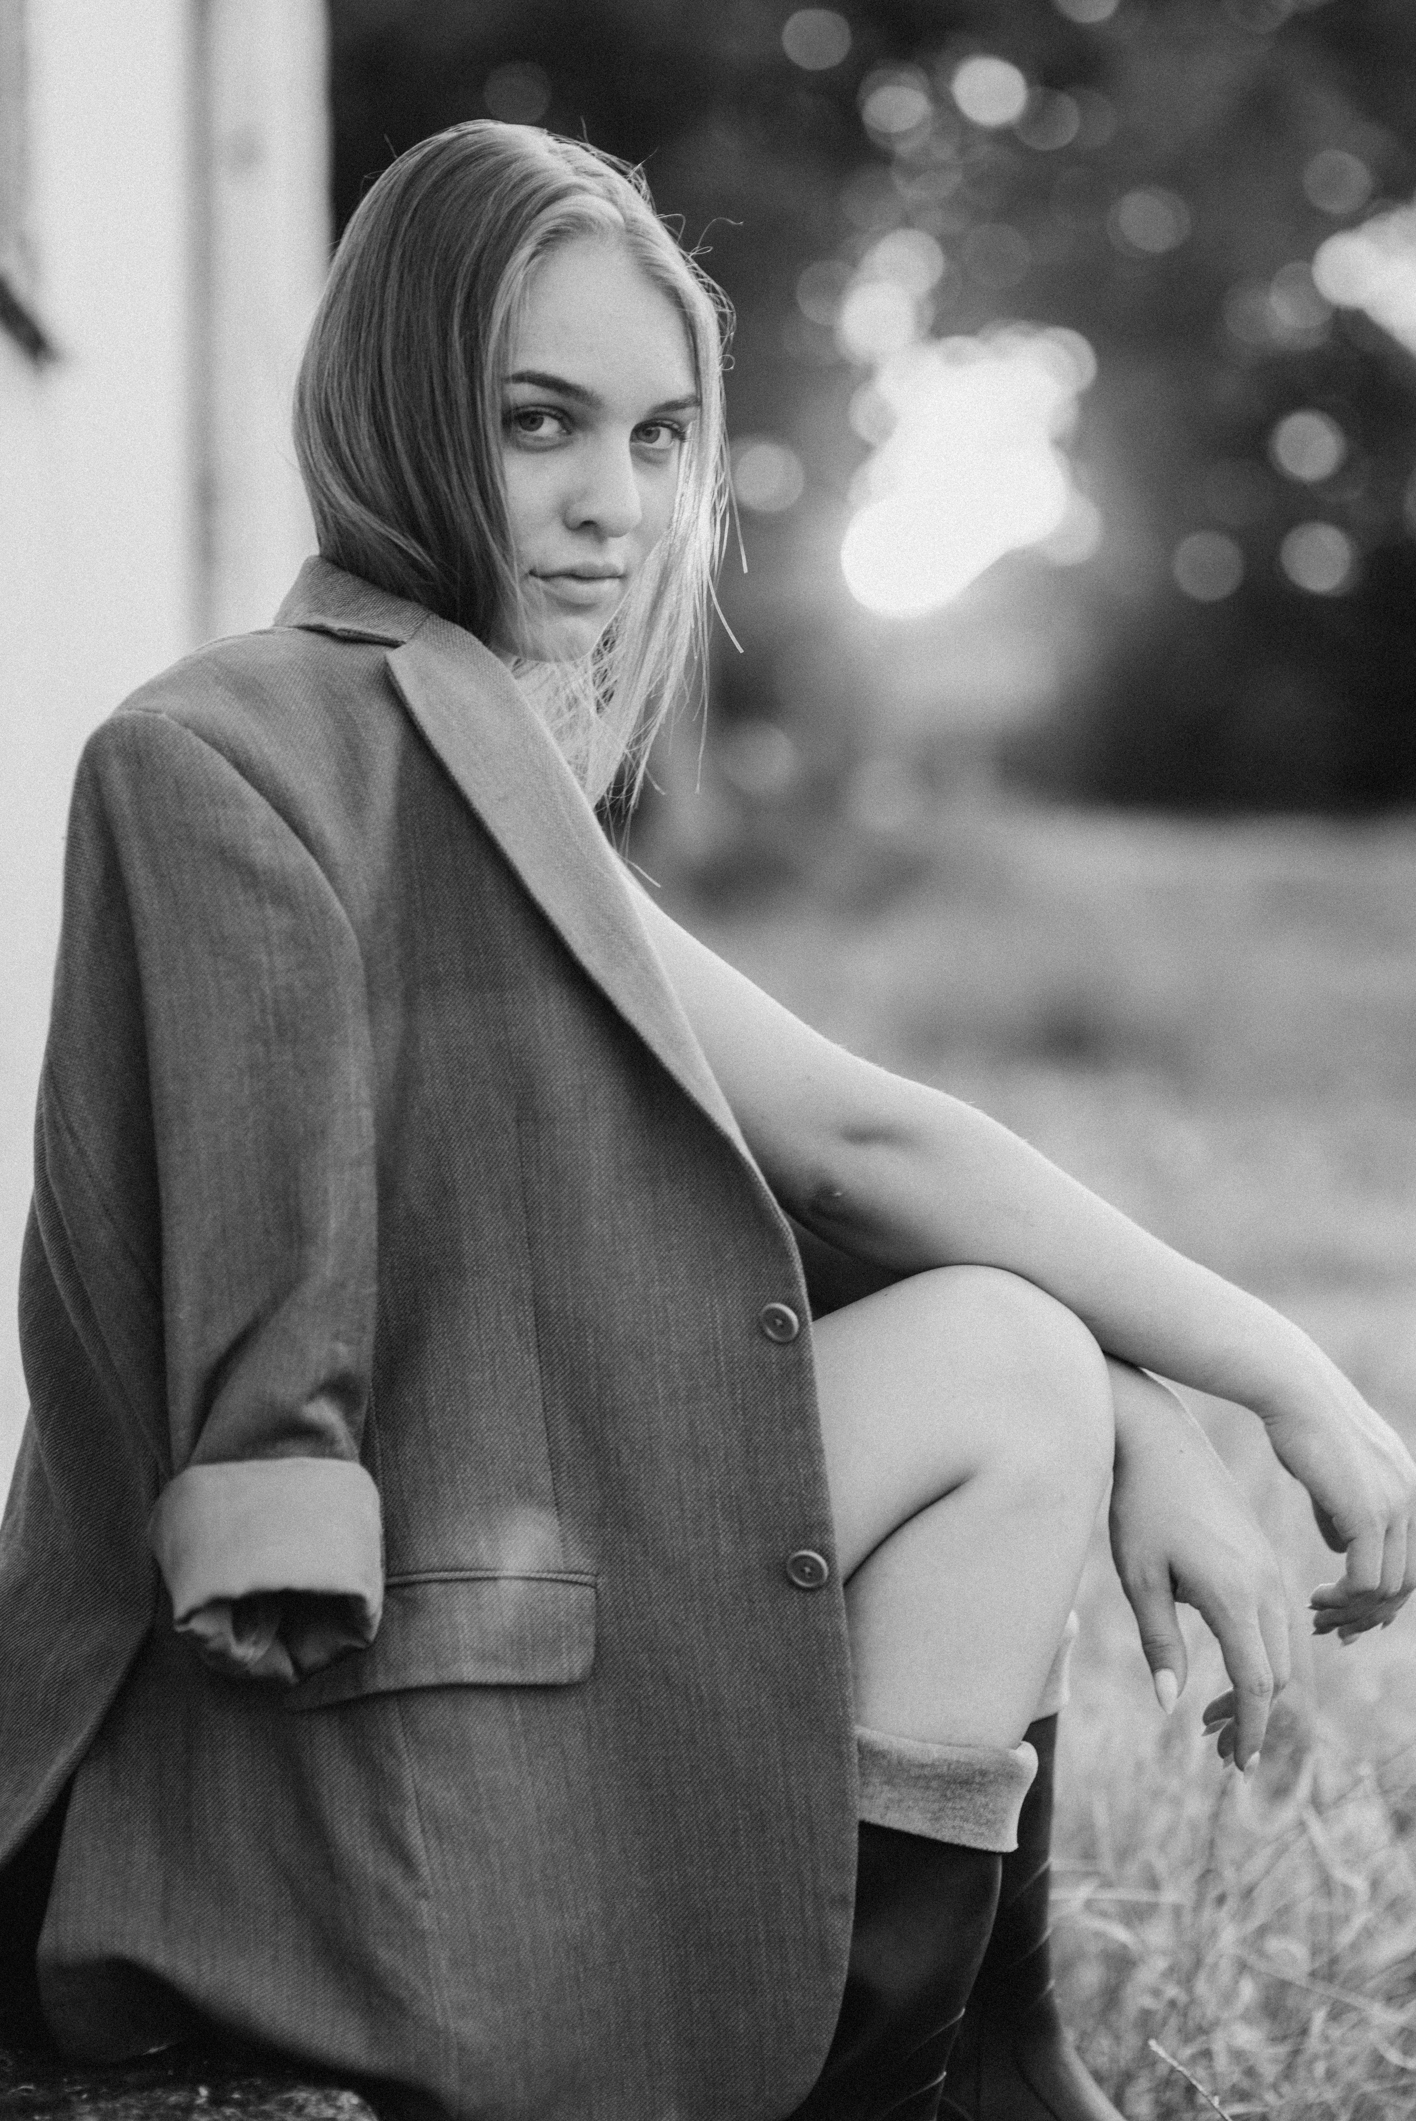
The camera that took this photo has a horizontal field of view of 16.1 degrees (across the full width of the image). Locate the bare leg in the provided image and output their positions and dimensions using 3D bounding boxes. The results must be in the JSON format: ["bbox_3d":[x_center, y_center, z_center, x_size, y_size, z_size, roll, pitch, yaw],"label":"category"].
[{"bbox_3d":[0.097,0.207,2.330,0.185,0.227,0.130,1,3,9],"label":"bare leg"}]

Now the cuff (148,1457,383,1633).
[{"bbox_3d":[-0.191,0.213,2.160,0.101,0.074,0.072,0,-18,0],"label":"cuff"}]

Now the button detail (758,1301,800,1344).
[{"bbox_3d":[0.033,0.118,2.250,0.019,0.019,0.004,-1,-12,-18],"label":"button detail"}]

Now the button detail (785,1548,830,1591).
[{"bbox_3d":[0.045,0.229,2.250,0.019,0.019,0.004,-1,-16,-12],"label":"button detail"}]

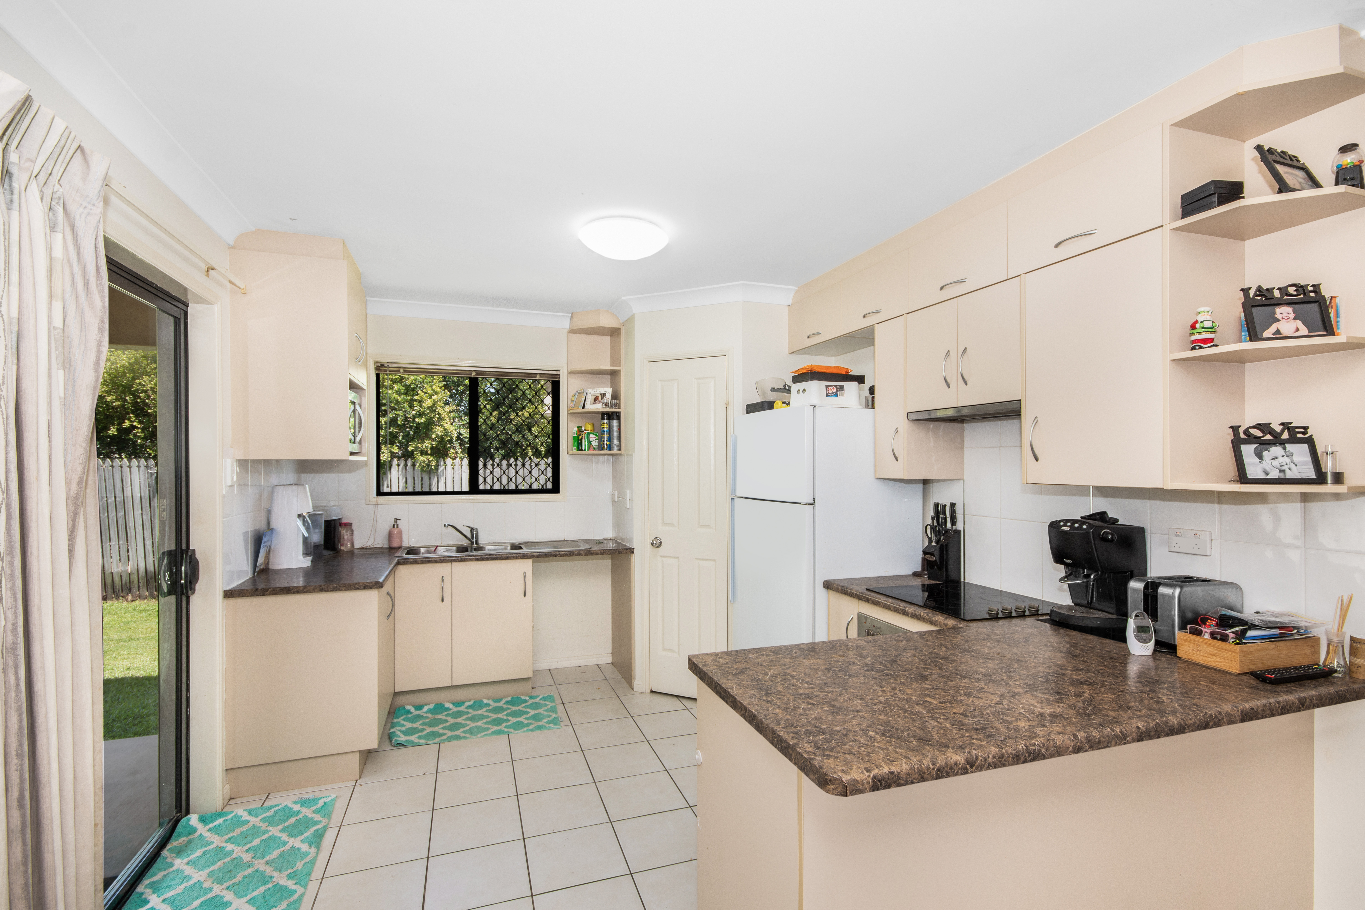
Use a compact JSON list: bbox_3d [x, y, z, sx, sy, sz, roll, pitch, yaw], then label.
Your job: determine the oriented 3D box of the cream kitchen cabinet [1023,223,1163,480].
[{"bbox_3d":[1.414,-0.263,1.953,0.335,0.728,0.455,0,-1,-20],"label":"cream kitchen cabinet"}]

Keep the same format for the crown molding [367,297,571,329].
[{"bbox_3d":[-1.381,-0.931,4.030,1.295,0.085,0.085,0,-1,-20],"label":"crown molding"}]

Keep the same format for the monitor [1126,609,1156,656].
[{"bbox_3d":[1.300,0.502,1.732,0.065,0.123,0.045,0,-1,15],"label":"monitor"}]

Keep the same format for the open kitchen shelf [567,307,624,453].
[{"bbox_3d":[-0.600,-0.484,4.183,0.330,0.975,0.313,0,-1,-20],"label":"open kitchen shelf"}]

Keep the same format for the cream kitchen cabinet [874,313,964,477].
[{"bbox_3d":[1.114,-0.256,2.862,0.325,0.740,0.215,0,-1,-19],"label":"cream kitchen cabinet"}]

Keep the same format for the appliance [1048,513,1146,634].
[{"bbox_3d":[1.395,0.389,2.043,0.255,0.360,0.195,0,-1,-19],"label":"appliance"}]

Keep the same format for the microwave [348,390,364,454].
[{"bbox_3d":[-1.762,-0.161,2.893,0.390,0.293,0.460,1,-1,-19],"label":"microwave"}]

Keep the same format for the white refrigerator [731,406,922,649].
[{"bbox_3d":[0.741,0.630,3.223,0.705,1.704,0.690,0,-1,-20],"label":"white refrigerator"}]

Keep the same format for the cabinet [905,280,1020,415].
[{"bbox_3d":[1.251,-0.409,2.474,0.325,0.450,0.600,0,-1,-19],"label":"cabinet"}]

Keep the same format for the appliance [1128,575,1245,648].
[{"bbox_3d":[1.496,0.470,1.813,0.245,0.197,0.160,0,-1,-12],"label":"appliance"}]

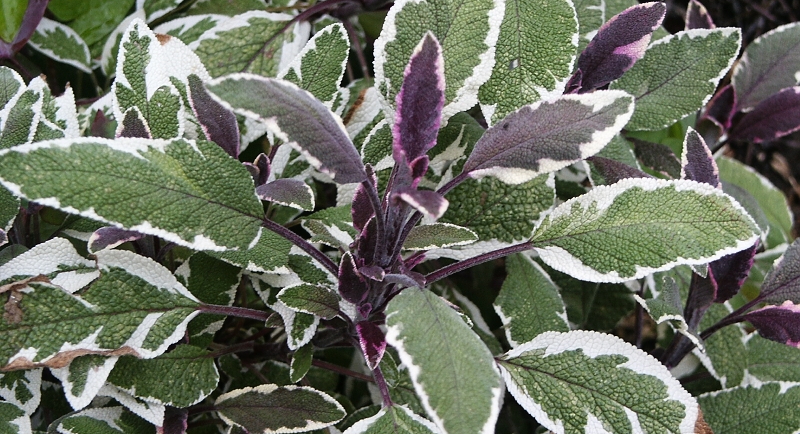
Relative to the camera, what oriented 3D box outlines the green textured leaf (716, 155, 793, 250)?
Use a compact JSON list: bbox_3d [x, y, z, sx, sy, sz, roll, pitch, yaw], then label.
[{"bbox_3d":[0.118,-0.005,0.610,0.047,0.010,0.025,44,55,9],"label":"green textured leaf"}]

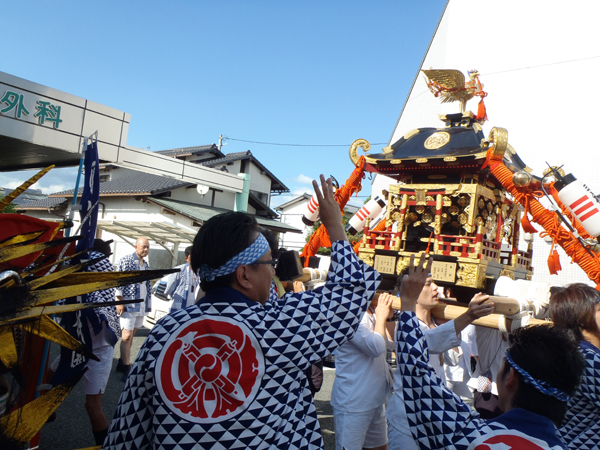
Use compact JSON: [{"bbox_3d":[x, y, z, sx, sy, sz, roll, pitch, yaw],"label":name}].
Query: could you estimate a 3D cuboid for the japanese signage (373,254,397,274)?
[{"bbox_3d":[0.572,0.268,3.254,0.158,0.115,0.018,3,-5,44],"label":"japanese signage"}]

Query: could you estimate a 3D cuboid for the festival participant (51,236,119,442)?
[{"bbox_3d":[-1.696,0.939,3.750,0.650,1.650,0.550,6,-5,-11],"label":"festival participant"}]

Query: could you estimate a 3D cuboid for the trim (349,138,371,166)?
[{"bbox_3d":[0.424,-0.509,3.458,0.160,0.205,0.055,7,-3,0],"label":"trim"}]

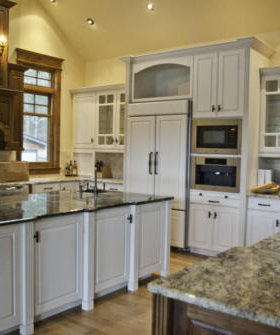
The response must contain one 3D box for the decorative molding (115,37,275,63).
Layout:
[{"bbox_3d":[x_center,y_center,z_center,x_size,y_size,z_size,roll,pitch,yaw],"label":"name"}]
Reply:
[{"bbox_3d":[0.771,-1.570,5.482,2.140,0.125,0.830,3,3,37],"label":"decorative molding"}]

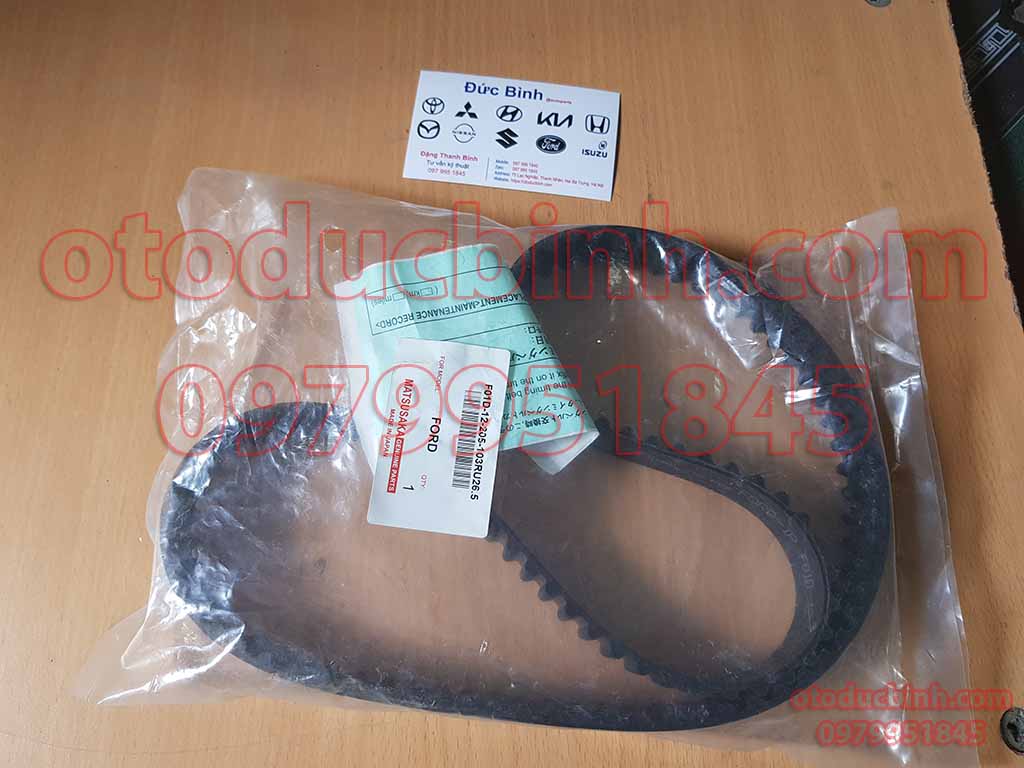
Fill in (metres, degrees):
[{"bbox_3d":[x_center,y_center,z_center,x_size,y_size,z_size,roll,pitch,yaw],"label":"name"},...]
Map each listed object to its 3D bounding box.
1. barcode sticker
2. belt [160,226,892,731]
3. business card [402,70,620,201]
[{"bbox_3d":[-0.025,0.018,0.274,0.042,0.001,0.069,7,74,1],"label":"barcode sticker"},{"bbox_3d":[0.008,0.027,0.283,0.249,0.027,0.178,3,74,0],"label":"belt"},{"bbox_3d":[0.001,-0.110,0.337,0.090,0.001,0.054,6,74,0],"label":"business card"}]

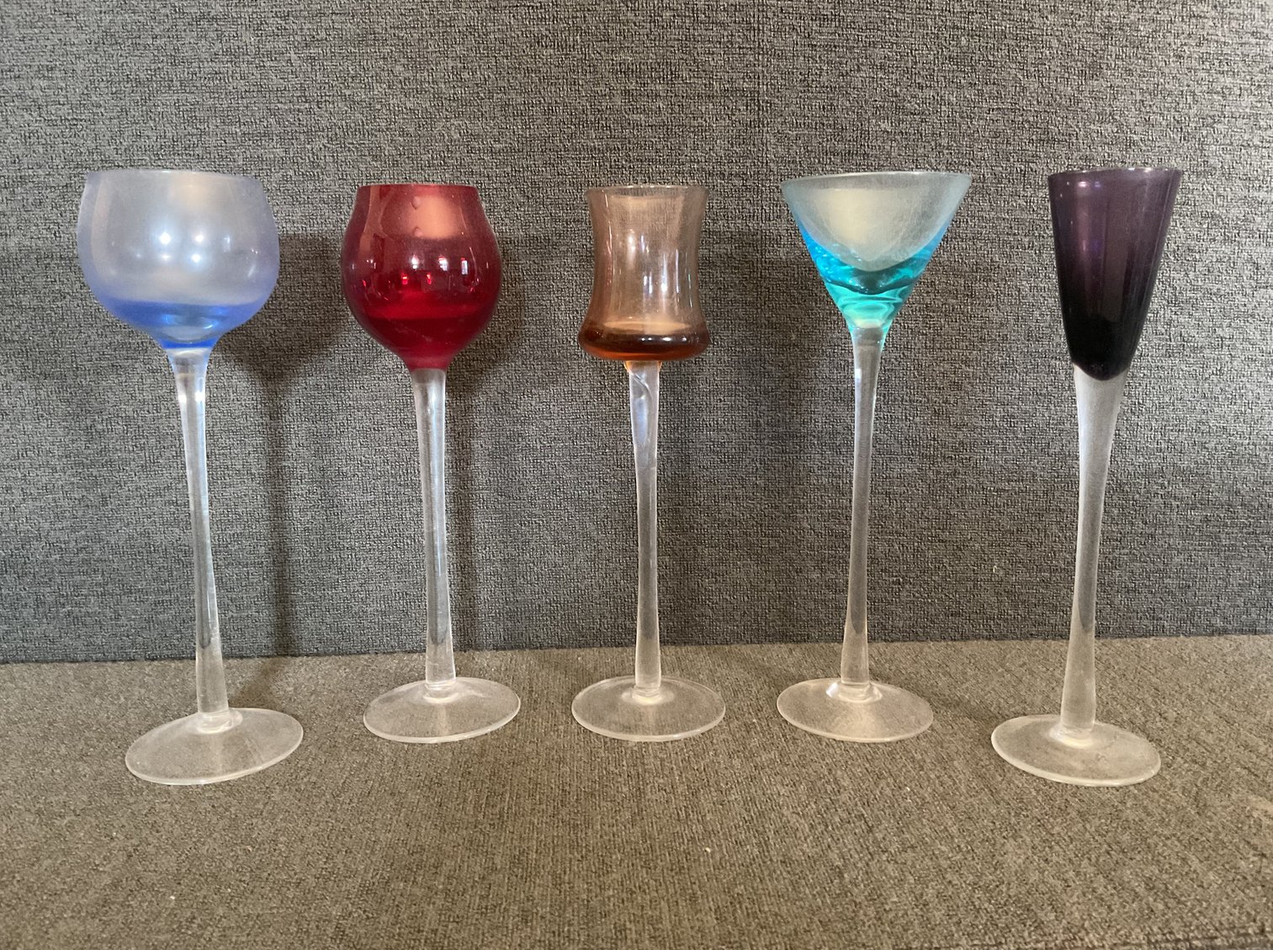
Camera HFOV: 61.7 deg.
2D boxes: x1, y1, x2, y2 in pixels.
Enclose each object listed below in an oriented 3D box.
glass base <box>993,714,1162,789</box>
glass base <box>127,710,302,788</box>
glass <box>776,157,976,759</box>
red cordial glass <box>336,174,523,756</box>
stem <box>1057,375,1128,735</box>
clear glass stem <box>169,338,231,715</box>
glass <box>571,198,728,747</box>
[{"bbox_3d":[0.168,0.101,0.409,0.061,0.009,0.061,0,11,0],"label":"glass base"},{"bbox_3d":[-0.160,0.099,0.406,0.062,0.009,0.062,0,11,0],"label":"glass base"},{"bbox_3d":[0.089,-0.007,0.418,0.071,0.211,0.071,0,11,0],"label":"glass"},{"bbox_3d":[-0.080,-0.005,0.419,0.063,0.207,0.063,0,11,0],"label":"red cordial glass"},{"bbox_3d":[0.168,0.031,0.396,0.020,0.138,0.020,0,11,0],"label":"stem"},{"bbox_3d":[-0.160,0.024,0.392,0.017,0.140,0.017,0,11,0],"label":"clear glass stem"},{"bbox_3d":[0.005,-0.005,0.419,0.062,0.206,0.062,0,11,0],"label":"glass"}]

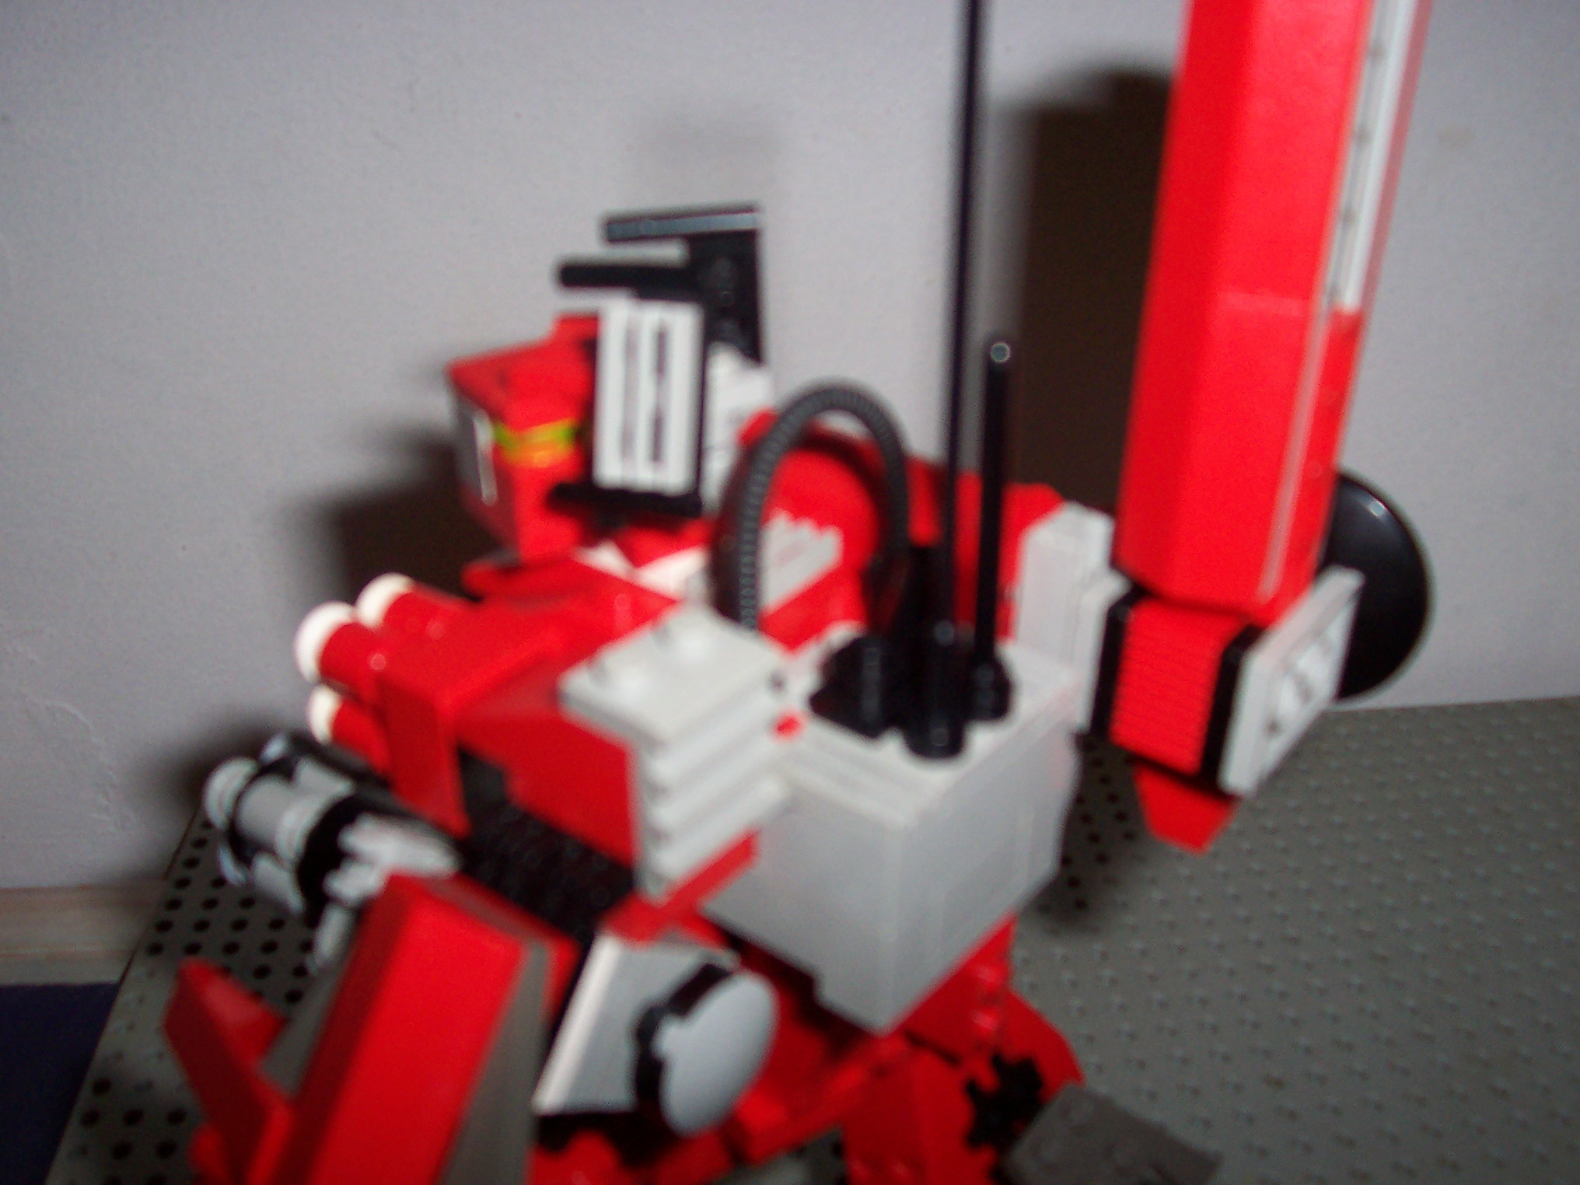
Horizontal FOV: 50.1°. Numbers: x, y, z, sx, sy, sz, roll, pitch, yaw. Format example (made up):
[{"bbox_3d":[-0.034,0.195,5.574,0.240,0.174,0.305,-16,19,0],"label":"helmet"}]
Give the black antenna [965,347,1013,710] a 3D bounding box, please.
[{"bbox_3d":[0.020,-0.005,0.164,0.005,0.038,0.005,-2,27,1],"label":"black antenna"}]

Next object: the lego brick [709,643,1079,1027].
[{"bbox_3d":[0.011,0.023,0.184,0.025,0.026,0.033,23,35,33],"label":"lego brick"}]

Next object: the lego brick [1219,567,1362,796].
[{"bbox_3d":[0.055,0.010,0.186,0.003,0.016,0.024,21,36,31],"label":"lego brick"}]

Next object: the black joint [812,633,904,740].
[{"bbox_3d":[0.007,0.010,0.173,0.008,0.009,0.007,23,35,33],"label":"black joint"}]

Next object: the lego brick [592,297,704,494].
[{"bbox_3d":[-0.014,-0.020,0.170,0.011,0.019,0.006,4,28,-3],"label":"lego brick"}]

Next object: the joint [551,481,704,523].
[{"bbox_3d":[-0.017,-0.009,0.174,0.016,0.003,0.005,4,28,-3],"label":"joint"}]

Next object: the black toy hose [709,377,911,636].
[{"bbox_3d":[0.002,-0.008,0.174,0.021,0.026,0.004,-11,30,-21],"label":"black toy hose"}]

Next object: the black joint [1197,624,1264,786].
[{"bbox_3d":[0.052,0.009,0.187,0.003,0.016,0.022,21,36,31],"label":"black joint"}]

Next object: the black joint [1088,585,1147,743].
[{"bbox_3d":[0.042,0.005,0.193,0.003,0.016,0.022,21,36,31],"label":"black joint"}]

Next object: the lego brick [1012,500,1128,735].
[{"bbox_3d":[0.031,0.003,0.189,0.010,0.021,0.009,23,35,33],"label":"lego brick"}]

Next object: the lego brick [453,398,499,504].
[{"bbox_3d":[-0.033,-0.015,0.180,0.003,0.010,0.006,-19,31,-25],"label":"lego brick"}]

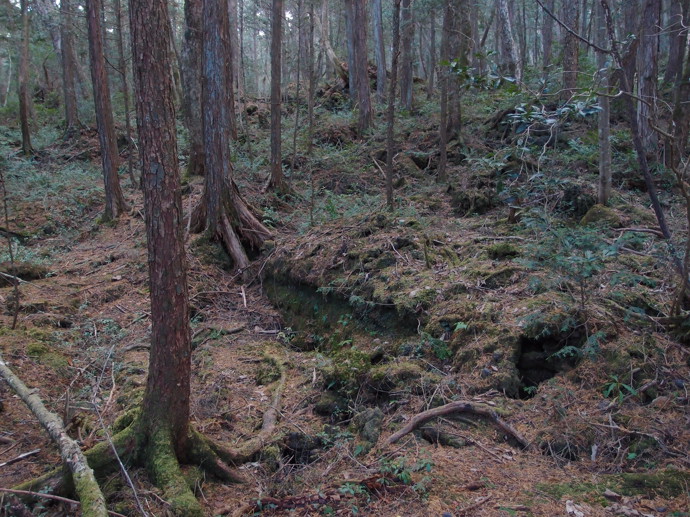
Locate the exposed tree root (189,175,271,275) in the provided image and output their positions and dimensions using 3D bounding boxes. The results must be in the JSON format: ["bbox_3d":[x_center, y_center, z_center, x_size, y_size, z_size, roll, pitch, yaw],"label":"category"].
[{"bbox_3d":[-1.343,-0.390,6.600,0.980,1.130,0.800,-1,6,0],"label":"exposed tree root"}]

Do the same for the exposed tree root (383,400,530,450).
[{"bbox_3d":[0.736,1.093,3.650,0.970,0.260,0.240,-1,6,0],"label":"exposed tree root"}]

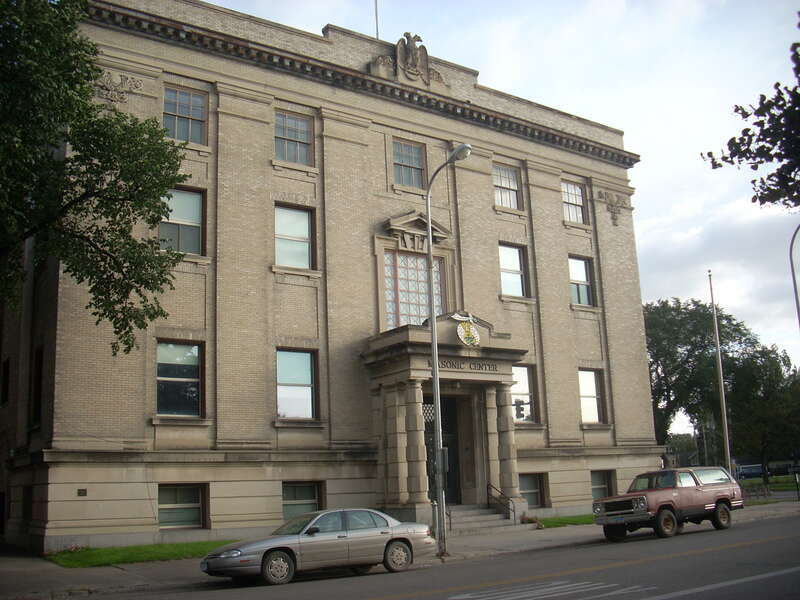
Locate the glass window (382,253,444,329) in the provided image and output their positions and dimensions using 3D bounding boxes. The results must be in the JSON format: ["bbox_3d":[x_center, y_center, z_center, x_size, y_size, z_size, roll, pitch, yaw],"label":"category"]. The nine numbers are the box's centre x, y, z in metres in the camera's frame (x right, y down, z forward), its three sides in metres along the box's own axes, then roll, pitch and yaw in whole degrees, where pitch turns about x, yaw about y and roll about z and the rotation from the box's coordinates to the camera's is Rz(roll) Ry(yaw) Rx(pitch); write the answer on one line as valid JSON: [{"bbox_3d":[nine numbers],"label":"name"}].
[{"bbox_3d":[0.489,-0.091,32.000,2.852,3.203,0.200,7,-16,-35],"label":"glass window"}]

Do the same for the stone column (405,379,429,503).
[{"bbox_3d":[0.589,4.545,27.675,0.640,3.950,0.640,-2,-13,-1],"label":"stone column"}]

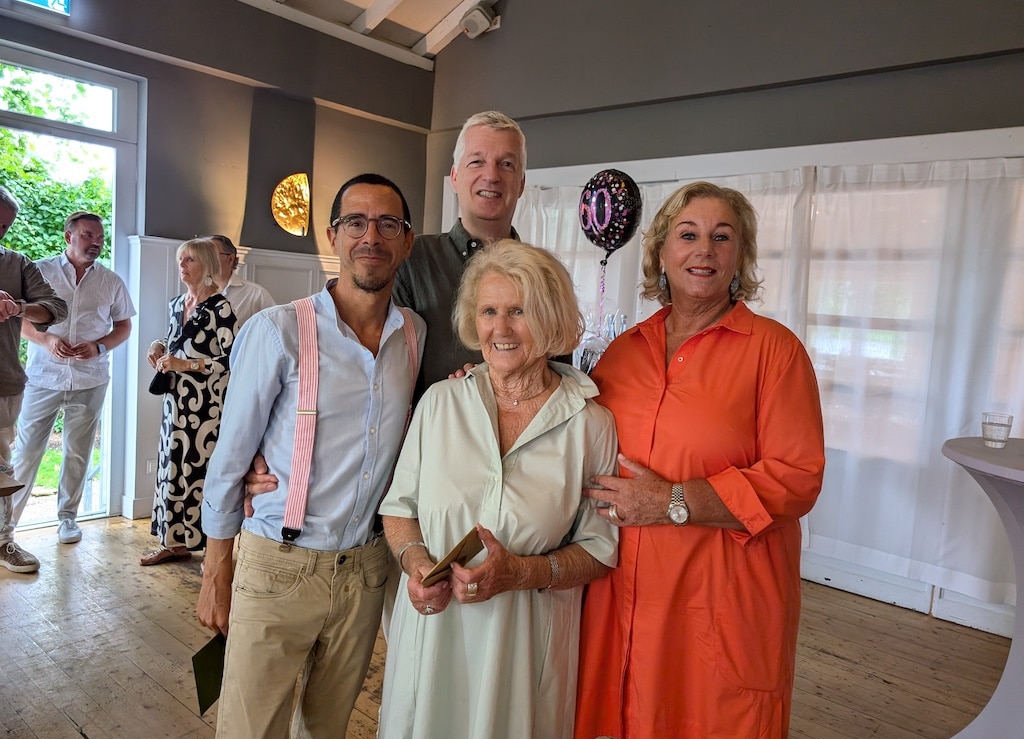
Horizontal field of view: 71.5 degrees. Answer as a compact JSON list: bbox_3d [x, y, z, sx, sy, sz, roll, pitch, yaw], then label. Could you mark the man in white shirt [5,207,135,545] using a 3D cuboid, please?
[{"bbox_3d":[-2.428,0.035,3.892,0.600,1.800,0.400,1,6,-26],"label":"man in white shirt"}]

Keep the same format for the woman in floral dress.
[{"bbox_3d":[-1.724,0.154,3.771,0.460,1.680,0.430,8,7,38],"label":"woman in floral dress"}]

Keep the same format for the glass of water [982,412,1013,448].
[{"bbox_3d":[1.513,0.189,2.215,0.081,0.099,0.081,4,6,0],"label":"glass of water"}]

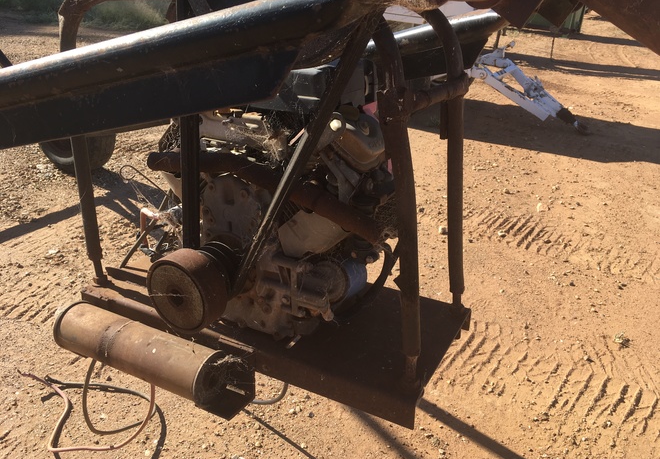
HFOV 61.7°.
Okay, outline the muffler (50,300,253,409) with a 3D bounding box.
[{"bbox_3d":[-0.346,0.234,1.045,0.414,0.097,0.097,12,26,28],"label":"muffler"}]

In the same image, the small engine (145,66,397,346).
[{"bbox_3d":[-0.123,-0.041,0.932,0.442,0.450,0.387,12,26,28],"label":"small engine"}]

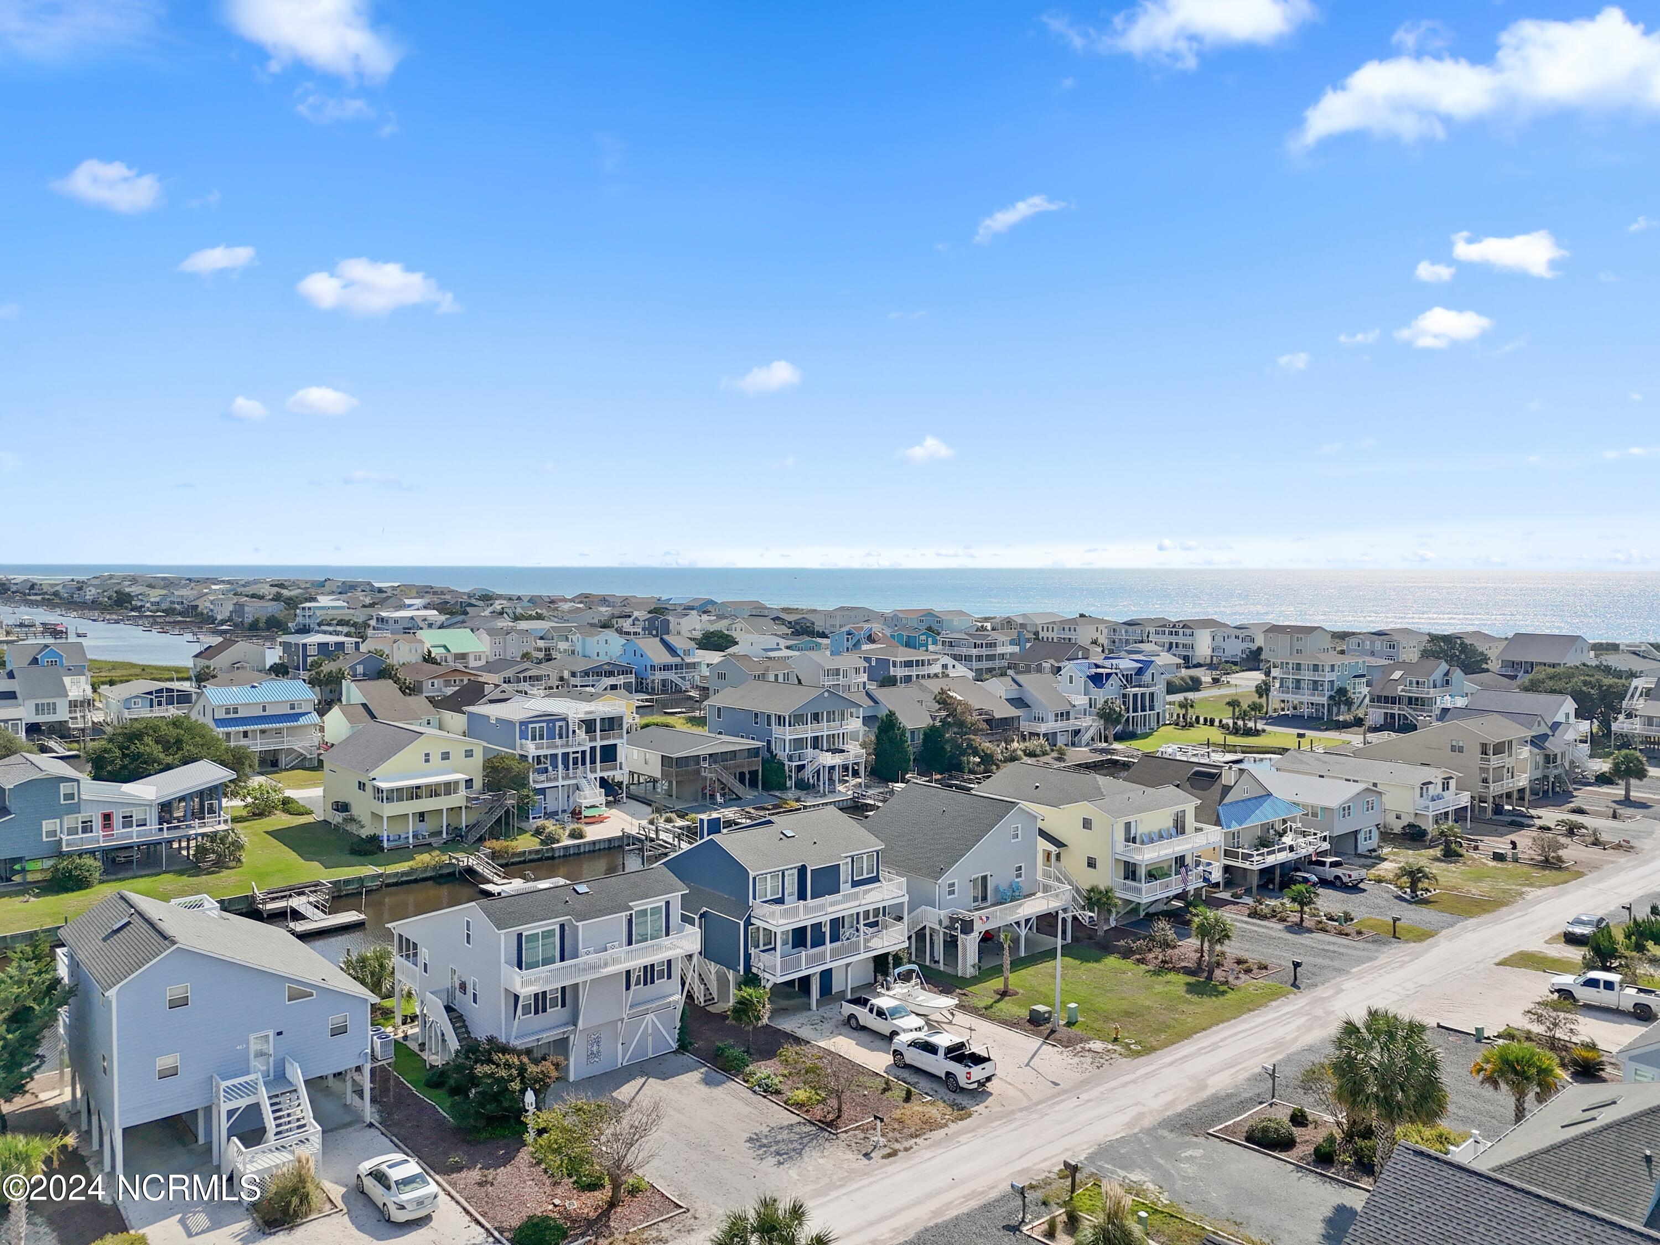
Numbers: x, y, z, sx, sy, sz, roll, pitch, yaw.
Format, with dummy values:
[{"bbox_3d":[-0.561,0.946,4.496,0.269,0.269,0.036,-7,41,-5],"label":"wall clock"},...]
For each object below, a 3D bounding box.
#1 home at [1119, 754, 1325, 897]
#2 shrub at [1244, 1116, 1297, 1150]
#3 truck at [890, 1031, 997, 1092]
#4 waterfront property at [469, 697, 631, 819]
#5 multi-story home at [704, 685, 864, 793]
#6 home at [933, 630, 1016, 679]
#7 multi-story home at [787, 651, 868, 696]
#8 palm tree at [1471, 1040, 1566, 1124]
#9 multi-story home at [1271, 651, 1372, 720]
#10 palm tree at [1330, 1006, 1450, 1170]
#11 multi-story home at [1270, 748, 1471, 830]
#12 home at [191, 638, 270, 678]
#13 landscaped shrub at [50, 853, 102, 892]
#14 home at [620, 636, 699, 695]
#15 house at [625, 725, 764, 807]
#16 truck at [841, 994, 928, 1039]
[{"bbox_3d":[33.690,17.020,101.130,11.100,8.900,15.800,-2,4,-37],"label":"home"},{"bbox_3d":[20.242,23.354,52.771,2.300,1.200,2.100,0,3,0],"label":"shrub"},{"bbox_3d":[5.668,22.132,58.690,2.030,1.940,5.810,-2,4,-41],"label":"truck"},{"bbox_3d":[-31.517,14.434,127.412,11.720,11.200,14.340,-3,4,-44],"label":"waterfront property"},{"bbox_3d":[-4.809,13.252,143.412,12.450,11.100,19.500,-2,4,-41],"label":"multi-story home"},{"bbox_3d":[33.040,7.760,260.750,14.000,11.400,13.000,-2,4,-41],"label":"home"},{"bbox_3d":[-0.487,10.328,207.885,10.400,10.500,11.300,-2,4,-39],"label":"multi-story home"},{"bbox_3d":[31.226,21.225,52.025,4.100,4.600,4.000,-2,4,-42],"label":"palm tree"},{"bbox_3d":[83.679,10.596,197.376,14.300,10.500,10.500,-2,4,-40],"label":"multi-story home"},{"bbox_3d":[24.143,20.404,49.853,4.700,7.410,4.600,0,3,0],"label":"palm tree"},{"bbox_3d":[55.746,17.334,118.780,9.200,6.300,16.400,-2,4,-39],"label":"multi-story home"},{"bbox_3d":[-139.440,8.346,267.683,13.060,8.600,11.740,3,4,45],"label":"home"},{"bbox_3d":[-61.315,20.241,93.499,3.700,2.800,3.300,0,3,0],"label":"landscaped shrub"},{"bbox_3d":[-35.159,8.594,236.560,12.200,10.900,12.400,-2,4,-43],"label":"home"},{"bbox_3d":[-16.850,16.260,133.860,12.800,6.800,14.200,-2,4,-41],"label":"house"},{"bbox_3d":[3.077,22.375,65.475,5.220,1.770,1.850,3,4,42],"label":"truck"}]

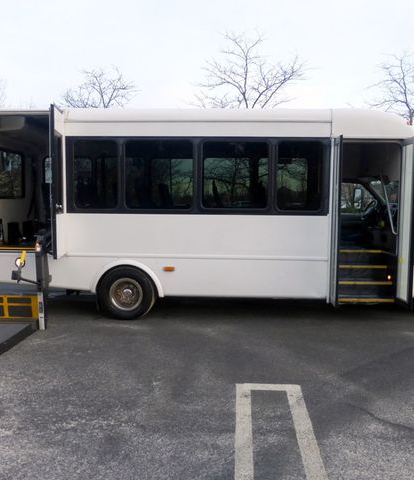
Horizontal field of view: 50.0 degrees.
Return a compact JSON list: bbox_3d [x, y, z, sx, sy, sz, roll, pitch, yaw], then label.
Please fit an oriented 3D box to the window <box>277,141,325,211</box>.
[{"bbox_3d":[1.195,-0.824,5.686,0.600,0.880,0.050,0,4,1],"label":"window"}]

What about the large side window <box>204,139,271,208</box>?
[{"bbox_3d":[0.364,-0.831,5.706,0.872,0.880,0.050,0,4,1],"label":"large side window"}]

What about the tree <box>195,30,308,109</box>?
[{"bbox_3d":[2.008,-4.952,21.147,5.912,9.748,5.912,0,4,1],"label":"tree"}]

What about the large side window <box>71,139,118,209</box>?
[{"bbox_3d":[-1.451,-0.845,5.748,0.607,0.880,0.050,0,4,1],"label":"large side window"}]

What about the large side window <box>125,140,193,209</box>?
[{"bbox_3d":[-0.613,-0.838,5.729,0.883,0.880,0.050,0,4,1],"label":"large side window"}]

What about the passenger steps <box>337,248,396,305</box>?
[{"bbox_3d":[2.096,0.496,6.165,0.840,0.630,0.820,0,4,1],"label":"passenger steps"}]

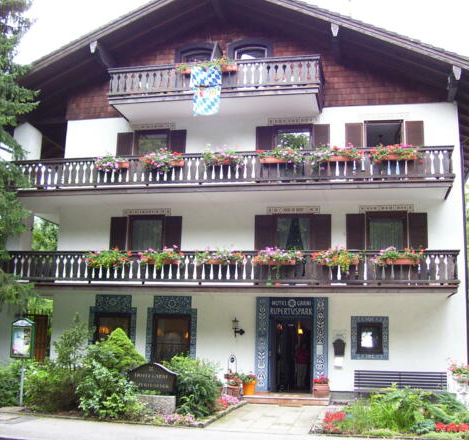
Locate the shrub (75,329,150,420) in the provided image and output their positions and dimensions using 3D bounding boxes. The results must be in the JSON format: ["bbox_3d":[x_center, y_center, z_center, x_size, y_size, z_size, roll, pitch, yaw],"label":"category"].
[{"bbox_3d":[-2.786,3.363,14.196,1.594,1.796,1.600,-1,-10,10],"label":"shrub"}]

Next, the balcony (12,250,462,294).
[{"bbox_3d":[-0.311,1.481,17.100,12.125,1.030,1.705,-1,-10,10],"label":"balcony"}]

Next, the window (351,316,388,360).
[{"bbox_3d":[3.654,3.183,16.942,0.979,1.131,0.150,-1,-10,10],"label":"window"}]

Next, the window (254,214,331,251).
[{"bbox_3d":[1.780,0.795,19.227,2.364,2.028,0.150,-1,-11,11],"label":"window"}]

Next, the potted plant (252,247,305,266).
[{"bbox_3d":[1.126,0.938,16.030,1.347,0.501,0.400,-1,-10,10],"label":"potted plant"}]

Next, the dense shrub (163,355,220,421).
[{"bbox_3d":[-0.986,3.934,15.028,1.335,1.297,1.250,-1,-11,11],"label":"dense shrub"}]

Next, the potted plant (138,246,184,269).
[{"bbox_3d":[-2.101,1.075,17.887,1.341,0.617,0.380,-1,-11,11],"label":"potted plant"}]

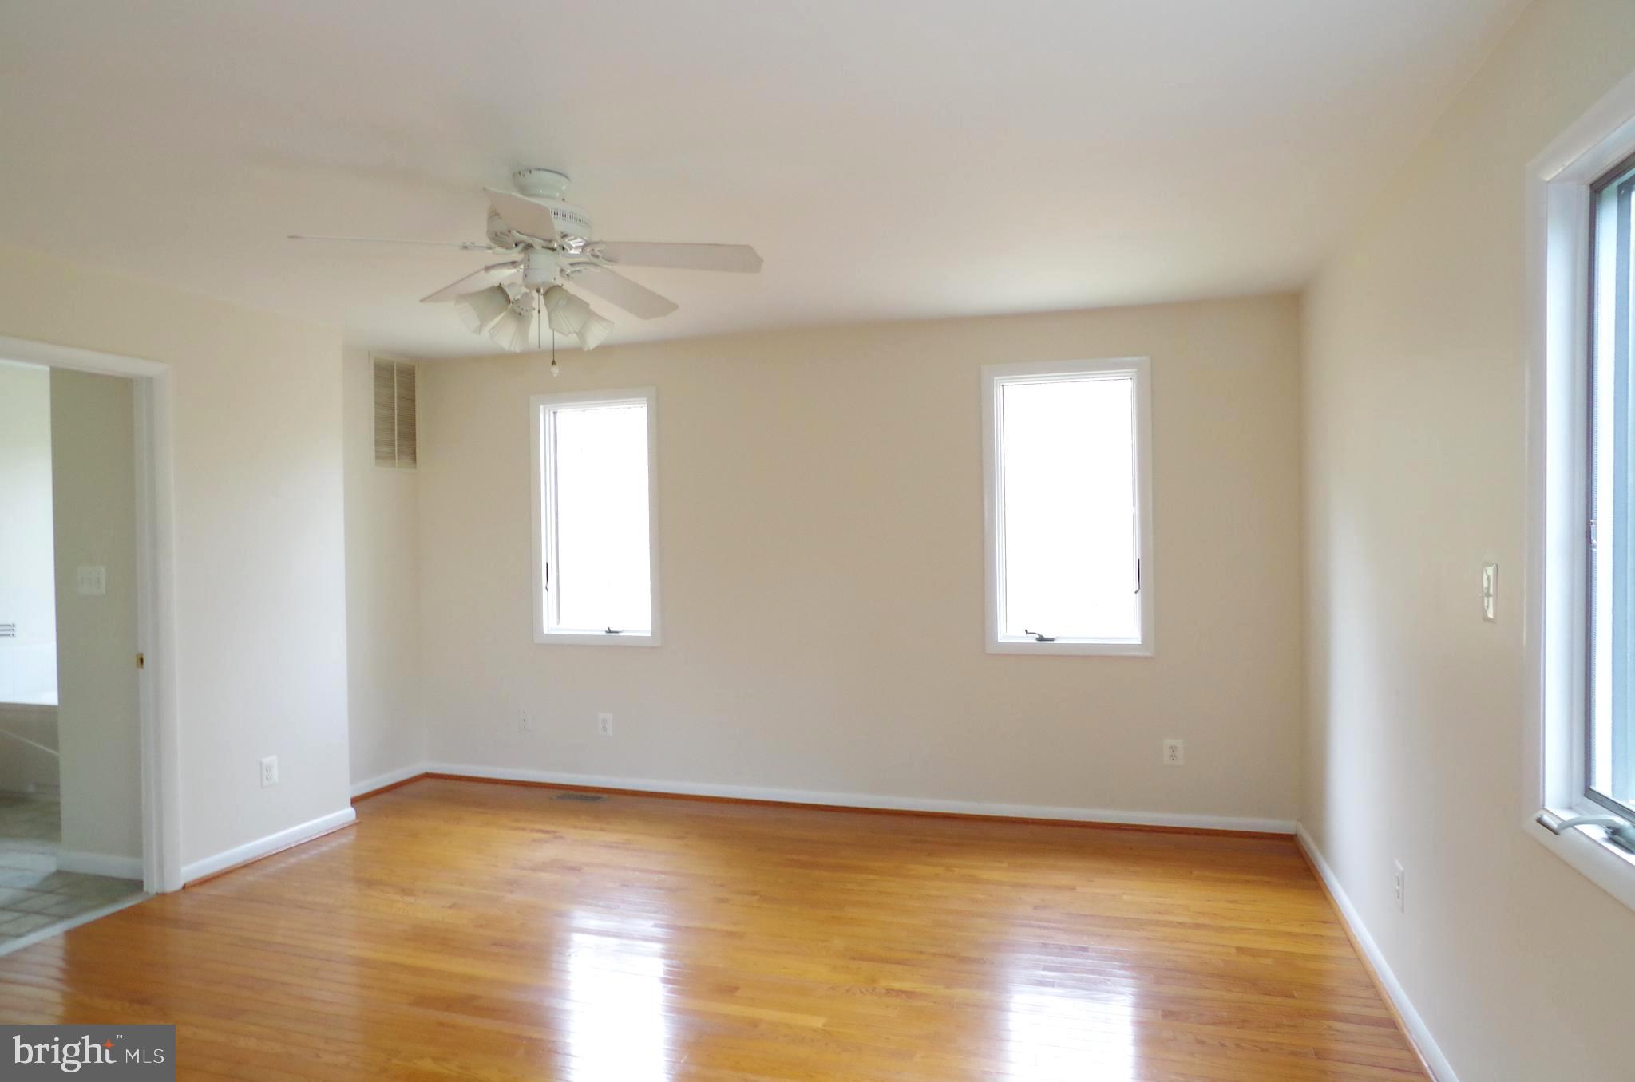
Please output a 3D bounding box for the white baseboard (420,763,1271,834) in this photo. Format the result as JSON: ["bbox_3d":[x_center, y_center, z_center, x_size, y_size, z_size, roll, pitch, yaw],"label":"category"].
[{"bbox_3d":[-0.063,1.323,4.937,4.631,0.088,0.025,-1,0,17],"label":"white baseboard"}]

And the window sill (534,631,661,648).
[{"bbox_3d":[-1.218,0.548,5.295,0.790,0.068,0.060,-1,0,17],"label":"window sill"}]

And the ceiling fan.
[{"bbox_3d":[-0.792,-0.825,2.823,1.280,0.467,1.280,-1,0,17],"label":"ceiling fan"}]

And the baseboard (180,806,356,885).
[{"bbox_3d":[-2.425,1.359,4.274,0.022,0.088,0.944,-1,0,17],"label":"baseboard"}]

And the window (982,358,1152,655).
[{"bbox_3d":[1.194,-0.153,4.562,0.785,1.405,0.090,-1,0,17],"label":"window"}]

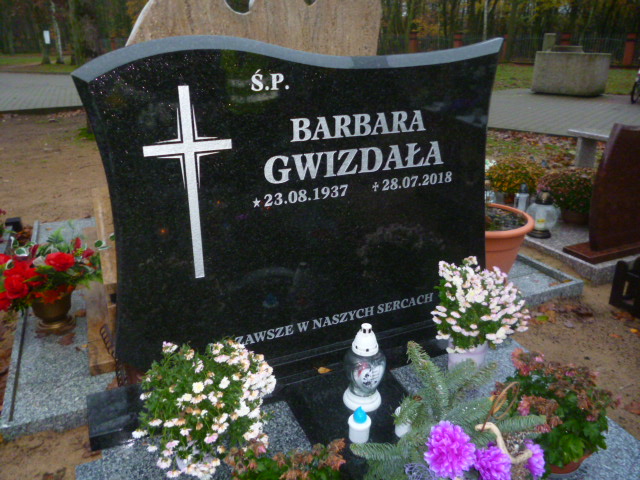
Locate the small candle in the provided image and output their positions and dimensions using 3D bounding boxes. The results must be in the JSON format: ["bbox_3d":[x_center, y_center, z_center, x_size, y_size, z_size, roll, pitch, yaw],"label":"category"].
[{"bbox_3d":[0.095,0.428,1.215,0.053,0.092,0.053,0,22,0],"label":"small candle"}]

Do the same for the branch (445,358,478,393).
[{"bbox_3d":[0.349,0.335,1.273,0.053,0.058,0.123,20,29,39],"label":"branch"}]

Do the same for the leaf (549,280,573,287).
[{"bbox_3d":[0.963,0.174,2.072,0.088,0.015,0.045,0,22,0],"label":"leaf"}]

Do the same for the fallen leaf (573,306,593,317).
[{"bbox_3d":[1.002,0.264,1.971,0.074,0.018,0.071,1,22,0],"label":"fallen leaf"}]

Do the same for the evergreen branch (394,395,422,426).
[{"bbox_3d":[0.204,0.388,1.183,0.076,0.058,0.048,-18,29,-39],"label":"evergreen branch"}]

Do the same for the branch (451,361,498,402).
[{"bbox_3d":[0.392,0.357,1.310,0.173,0.053,0.053,-17,29,-37],"label":"branch"}]

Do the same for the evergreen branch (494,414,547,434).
[{"bbox_3d":[0.447,0.411,1.153,0.105,0.030,0.035,4,22,9],"label":"evergreen branch"}]

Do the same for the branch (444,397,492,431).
[{"bbox_3d":[0.340,0.398,1.186,0.119,0.030,0.045,-15,26,-32],"label":"branch"}]

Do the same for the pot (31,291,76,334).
[{"bbox_3d":[-0.888,0.221,1.709,0.128,0.125,0.128,0,22,0],"label":"pot"}]

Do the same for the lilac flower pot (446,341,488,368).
[{"bbox_3d":[0.414,0.334,1.436,0.111,0.100,0.111,0,22,0],"label":"lilac flower pot"}]

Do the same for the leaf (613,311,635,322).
[{"bbox_3d":[1.132,0.285,1.931,0.080,0.020,0.060,0,22,0],"label":"leaf"}]

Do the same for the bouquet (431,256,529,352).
[{"bbox_3d":[0.409,0.178,1.370,0.258,0.240,0.223,-9,25,-23],"label":"bouquet"}]

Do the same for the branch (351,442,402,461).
[{"bbox_3d":[0.119,0.452,1.106,0.102,0.030,0.035,3,22,7],"label":"branch"}]

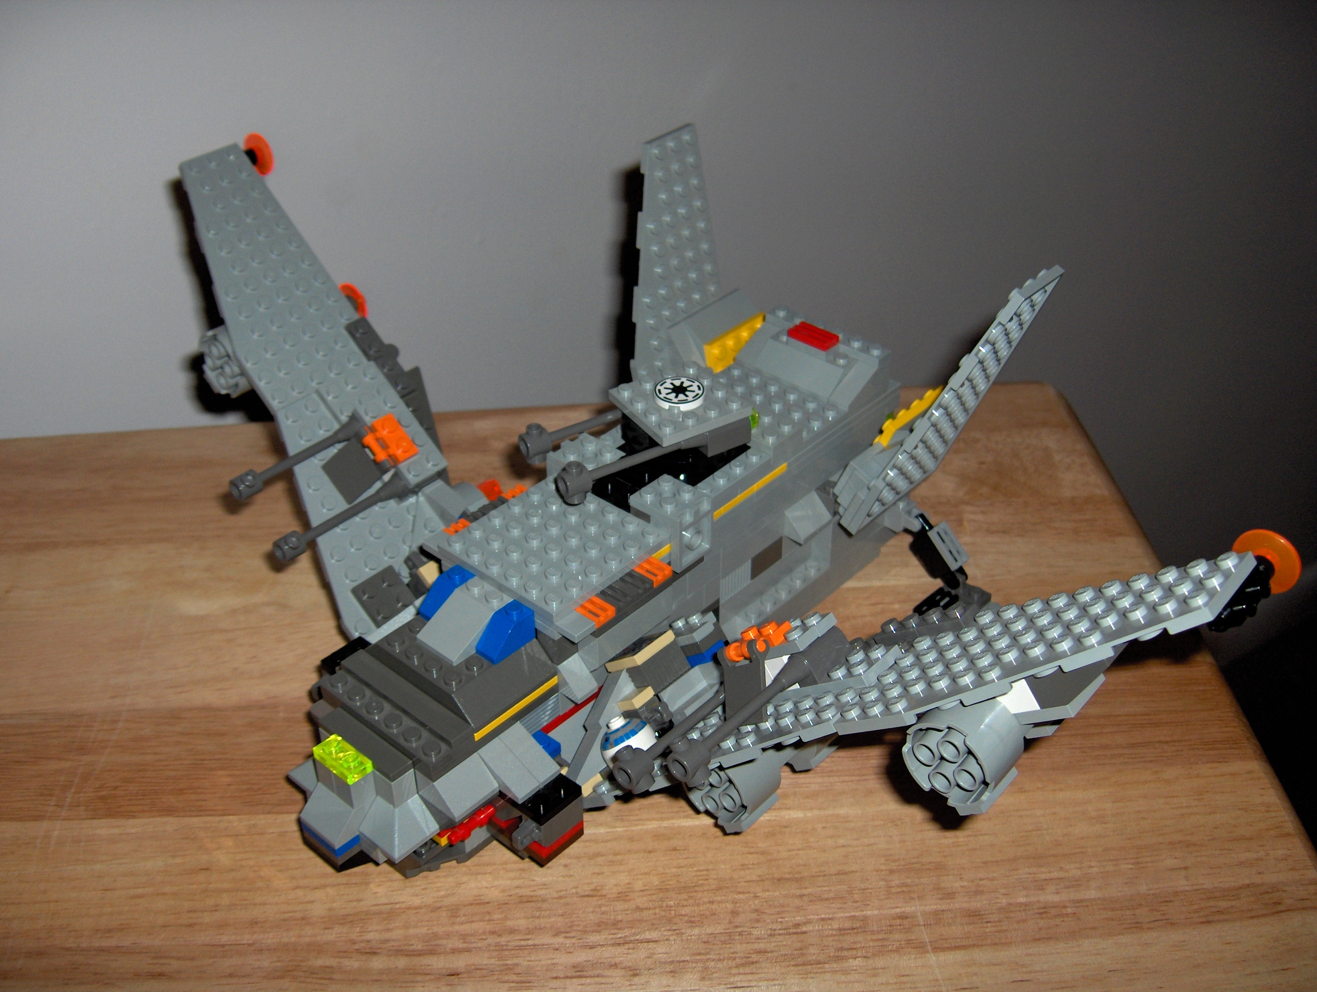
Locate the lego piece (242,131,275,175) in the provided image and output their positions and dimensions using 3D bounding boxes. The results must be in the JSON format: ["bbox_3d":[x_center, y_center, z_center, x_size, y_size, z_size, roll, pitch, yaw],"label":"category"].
[{"bbox_3d":[-0.147,-0.126,0.548,0.005,0.016,0.016,-33,86,-35],"label":"lego piece"}]

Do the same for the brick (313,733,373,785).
[{"bbox_3d":[-0.086,0.072,0.404,0.016,0.005,0.008,27,44,33],"label":"brick"}]

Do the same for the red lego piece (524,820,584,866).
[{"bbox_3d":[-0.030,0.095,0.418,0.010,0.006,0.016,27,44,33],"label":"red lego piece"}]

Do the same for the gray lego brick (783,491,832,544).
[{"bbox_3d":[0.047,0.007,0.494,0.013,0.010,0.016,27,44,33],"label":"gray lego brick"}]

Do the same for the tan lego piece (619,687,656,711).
[{"bbox_3d":[-0.006,0.059,0.433,0.008,0.003,0.008,-35,9,-37],"label":"tan lego piece"}]

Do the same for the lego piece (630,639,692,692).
[{"bbox_3d":[0.000,0.052,0.444,0.016,0.010,0.008,-34,7,-37],"label":"lego piece"}]

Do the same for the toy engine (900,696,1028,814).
[{"bbox_3d":[0.070,0.058,0.336,0.017,0.025,0.025,-35,9,-37],"label":"toy engine"}]

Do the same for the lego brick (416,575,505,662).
[{"bbox_3d":[-0.055,0.035,0.421,0.016,0.011,0.024,27,44,33],"label":"lego brick"}]

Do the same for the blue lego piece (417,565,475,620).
[{"bbox_3d":[-0.061,0.028,0.426,0.008,0.011,0.016,27,44,33],"label":"blue lego piece"}]

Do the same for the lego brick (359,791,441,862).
[{"bbox_3d":[-0.072,0.089,0.407,0.016,0.010,0.016,27,44,33],"label":"lego brick"}]

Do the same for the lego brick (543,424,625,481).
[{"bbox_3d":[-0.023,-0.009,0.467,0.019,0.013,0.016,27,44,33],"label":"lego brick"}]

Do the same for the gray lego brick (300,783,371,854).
[{"bbox_3d":[-0.087,0.085,0.405,0.016,0.010,0.014,27,44,33],"label":"gray lego brick"}]

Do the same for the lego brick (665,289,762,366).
[{"bbox_3d":[0.023,-0.060,0.531,0.011,0.016,0.037,16,37,41],"label":"lego brick"}]

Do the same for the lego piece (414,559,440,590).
[{"bbox_3d":[-0.070,0.025,0.465,0.008,0.003,0.008,-33,82,-37],"label":"lego piece"}]

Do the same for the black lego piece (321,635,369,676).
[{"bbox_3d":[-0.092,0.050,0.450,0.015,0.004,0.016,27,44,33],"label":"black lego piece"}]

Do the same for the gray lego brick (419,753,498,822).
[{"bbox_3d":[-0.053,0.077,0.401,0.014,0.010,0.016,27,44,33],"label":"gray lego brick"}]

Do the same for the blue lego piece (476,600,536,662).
[{"bbox_3d":[-0.043,0.038,0.417,0.008,0.011,0.016,27,44,33],"label":"blue lego piece"}]

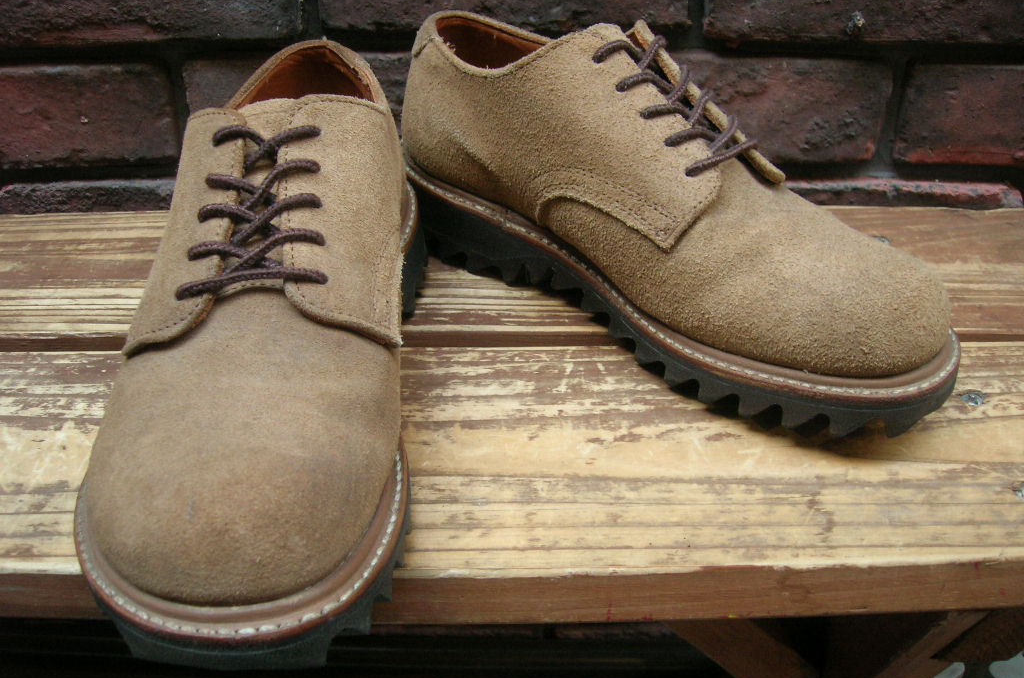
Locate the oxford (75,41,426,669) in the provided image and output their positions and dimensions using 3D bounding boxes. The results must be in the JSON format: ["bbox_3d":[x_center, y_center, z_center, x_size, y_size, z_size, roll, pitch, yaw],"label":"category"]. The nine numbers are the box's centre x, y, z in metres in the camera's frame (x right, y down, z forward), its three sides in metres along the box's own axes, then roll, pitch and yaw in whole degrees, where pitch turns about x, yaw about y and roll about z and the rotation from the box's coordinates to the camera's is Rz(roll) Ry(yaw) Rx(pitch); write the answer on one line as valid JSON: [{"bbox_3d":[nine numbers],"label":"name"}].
[{"bbox_3d":[-0.092,-0.025,0.388,0.118,0.122,0.300,0,35,2],"label":"oxford"}]

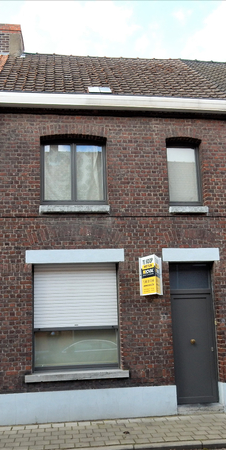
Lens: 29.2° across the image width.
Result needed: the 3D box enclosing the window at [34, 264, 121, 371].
[{"bbox_3d":[-0.677,1.727,8.131,1.609,1.978,0.120,0,-11,-8],"label":"window"}]

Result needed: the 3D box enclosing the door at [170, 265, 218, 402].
[{"bbox_3d":[1.542,2.053,8.416,0.873,2.672,0.090,0,-11,-8],"label":"door"}]

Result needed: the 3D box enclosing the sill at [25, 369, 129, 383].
[{"bbox_3d":[-0.633,2.690,7.759,1.839,0.135,0.220,0,-11,-8],"label":"sill"}]

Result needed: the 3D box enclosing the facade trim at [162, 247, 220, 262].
[{"bbox_3d":[1.526,0.580,8.461,1.122,0.253,0.100,0,-11,-8],"label":"facade trim"}]

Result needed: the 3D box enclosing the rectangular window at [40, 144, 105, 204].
[{"bbox_3d":[-0.782,-1.040,8.632,1.306,1.315,0.100,0,-11,-8],"label":"rectangular window"}]

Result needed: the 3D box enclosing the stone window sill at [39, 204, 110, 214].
[{"bbox_3d":[-0.735,-0.285,8.354,1.323,0.136,0.200,0,-11,-8],"label":"stone window sill"}]

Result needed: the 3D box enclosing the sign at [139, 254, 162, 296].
[{"bbox_3d":[0.746,0.945,8.052,0.440,0.712,0.370,0,-11,-8],"label":"sign"}]

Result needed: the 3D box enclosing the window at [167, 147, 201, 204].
[{"bbox_3d":[1.431,-1.056,8.937,0.740,1.315,0.100,0,-11,-8],"label":"window"}]

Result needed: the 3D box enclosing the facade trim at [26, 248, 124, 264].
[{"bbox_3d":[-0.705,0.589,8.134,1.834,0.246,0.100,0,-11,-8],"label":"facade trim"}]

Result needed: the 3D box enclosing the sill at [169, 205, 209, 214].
[{"bbox_3d":[1.474,-0.289,8.621,0.793,0.140,0.220,0,-11,-8],"label":"sill"}]

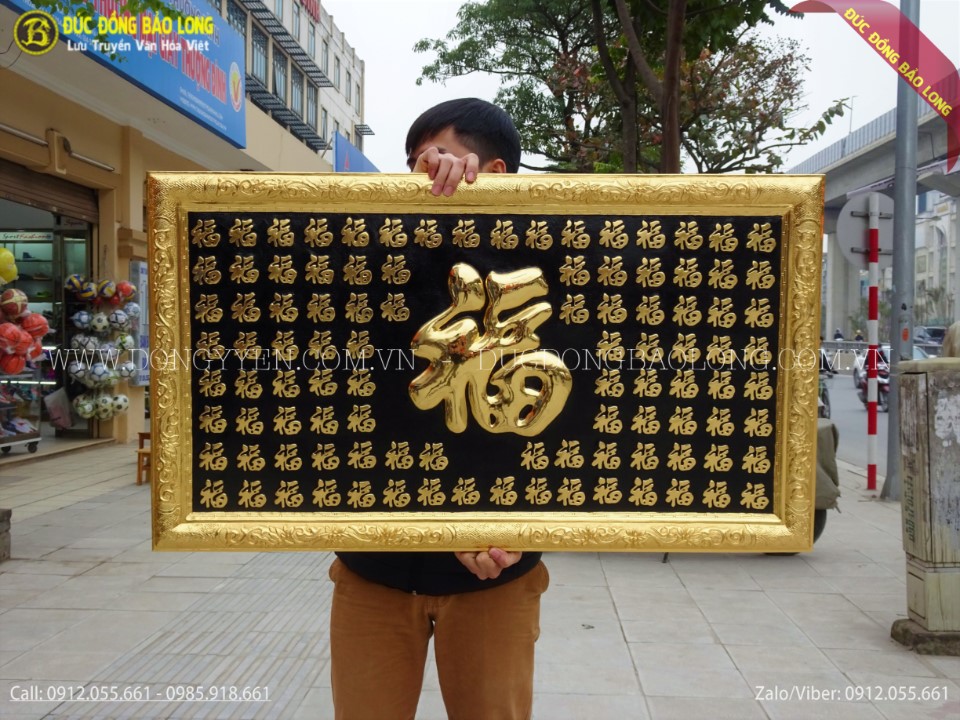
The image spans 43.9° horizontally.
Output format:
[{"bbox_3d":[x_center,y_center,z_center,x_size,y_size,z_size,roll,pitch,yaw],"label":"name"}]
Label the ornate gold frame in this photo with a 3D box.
[{"bbox_3d":[0.009,0.009,1.900,1.070,0.607,0.045,0,5,-1],"label":"ornate gold frame"}]

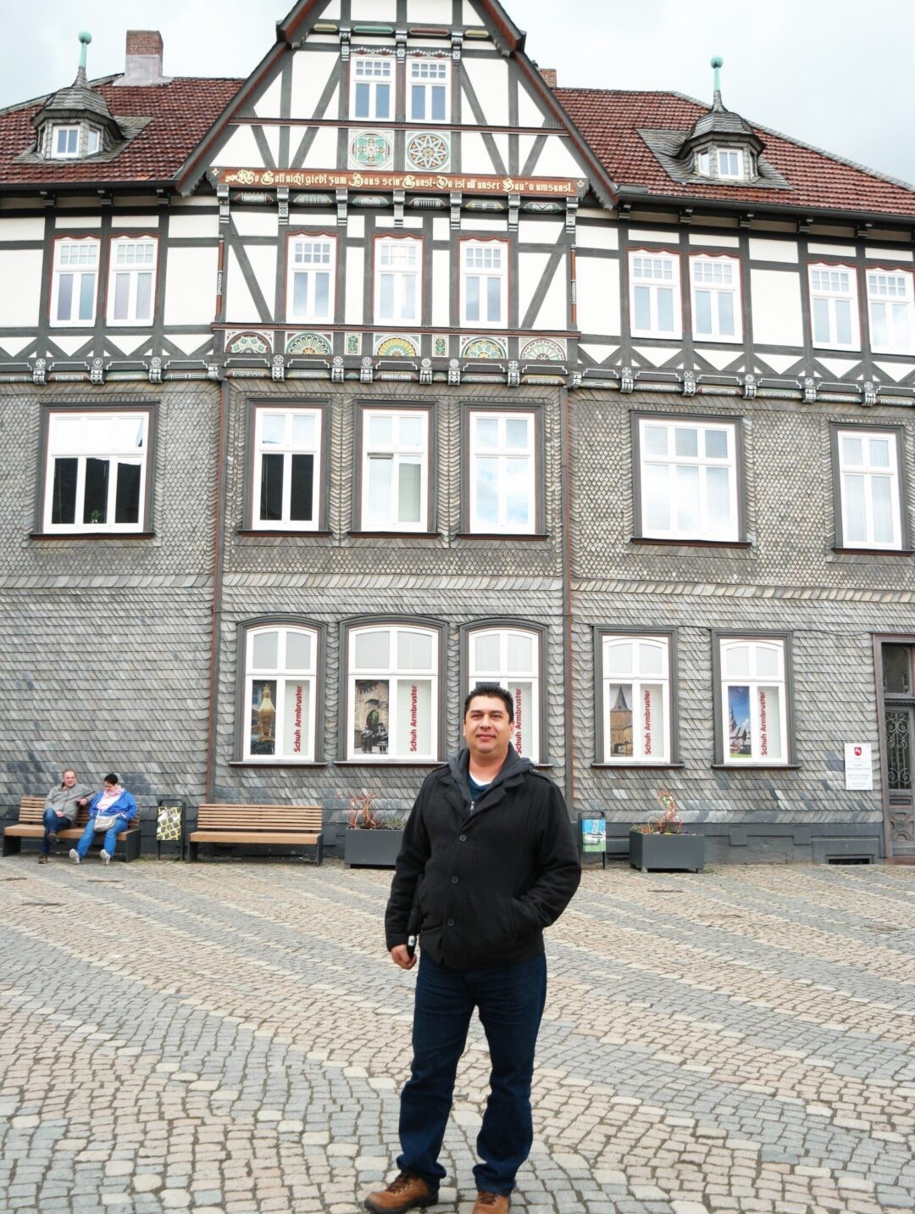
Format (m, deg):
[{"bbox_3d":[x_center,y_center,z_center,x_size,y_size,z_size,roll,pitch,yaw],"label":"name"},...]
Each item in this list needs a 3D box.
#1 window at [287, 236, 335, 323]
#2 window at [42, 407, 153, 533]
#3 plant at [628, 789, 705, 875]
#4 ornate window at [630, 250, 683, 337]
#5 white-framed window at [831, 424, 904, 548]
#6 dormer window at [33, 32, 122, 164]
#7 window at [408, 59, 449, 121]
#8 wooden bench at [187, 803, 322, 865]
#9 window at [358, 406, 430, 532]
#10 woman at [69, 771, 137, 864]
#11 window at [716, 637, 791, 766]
[{"bbox_3d":[-2.203,-4.929,15.512,0.731,1.394,0.180,1,-8,-3],"label":"window"},{"bbox_3d":[-5.429,-2.051,15.469,1.697,1.968,0.180,0,-8,2],"label":"window"},{"bbox_3d":[2.896,3.089,14.289,0.830,1.110,0.620,1,-8,-5],"label":"plant"},{"bbox_3d":[3.085,-4.848,16.003,0.834,1.483,0.180,1,-8,-8],"label":"ornate window"},{"bbox_3d":[6.522,-1.884,16.320,1.168,2.058,0.180,1,-8,-8],"label":"white-framed window"},{"bbox_3d":[-6.309,-8.331,17.060,1.400,2.606,1.300,0,-8,2],"label":"dormer window"},{"bbox_3d":[-0.408,-7.277,14.510,0.560,0.860,0.150,1,-7,-3],"label":"window"},{"bbox_3d":[-2.738,3.109,14.185,1.800,0.790,0.560,0,-8,-1],"label":"wooden bench"},{"bbox_3d":[-0.946,-2.070,15.518,1.065,1.965,0.180,1,-8,-3],"label":"window"},{"bbox_3d":[-4.713,2.808,13.748,0.600,1.140,0.780,-1,-7,11],"label":"woman"},{"bbox_3d":[4.162,1.322,14.485,1.001,1.811,0.200,2,-8,-10],"label":"window"}]

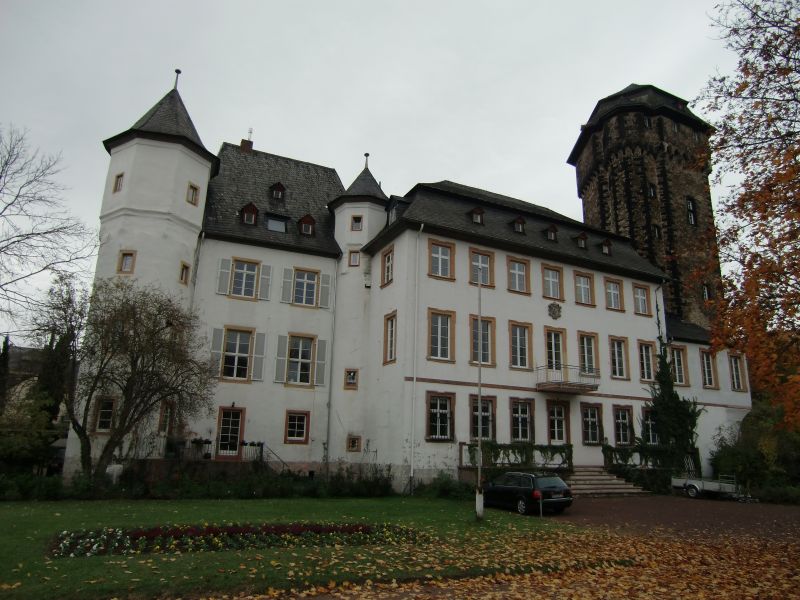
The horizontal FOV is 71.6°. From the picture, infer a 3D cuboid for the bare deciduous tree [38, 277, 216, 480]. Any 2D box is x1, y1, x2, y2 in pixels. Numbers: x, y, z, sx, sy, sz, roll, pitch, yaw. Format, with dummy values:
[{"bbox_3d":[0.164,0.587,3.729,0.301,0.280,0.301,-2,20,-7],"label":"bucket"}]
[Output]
[{"bbox_3d":[-11.990,3.545,24.378,7.000,9.025,6.600,8,-16,-25],"label":"bare deciduous tree"}]

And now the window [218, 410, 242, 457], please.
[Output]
[{"bbox_3d":[-8.892,6.955,29.133,1.001,2.381,0.180,9,-16,-27],"label":"window"}]

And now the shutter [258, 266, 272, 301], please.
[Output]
[{"bbox_3d":[-7.189,-0.925,29.667,0.560,1.925,0.070,8,-15,-25],"label":"shutter"}]

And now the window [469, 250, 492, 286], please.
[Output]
[{"bbox_3d":[4.449,-1.717,30.261,1.392,1.808,0.180,9,-16,-27],"label":"window"}]

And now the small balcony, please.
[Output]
[{"bbox_3d":[8.877,4.301,29.730,2.750,1.220,1.500,9,-15,-25],"label":"small balcony"}]

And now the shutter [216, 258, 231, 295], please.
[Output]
[{"bbox_3d":[-10.447,-1.374,33.020,0.683,2.193,0.080,8,-16,-23],"label":"shutter"}]

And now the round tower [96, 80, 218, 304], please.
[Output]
[{"bbox_3d":[-14.058,-1.840,31.176,6.200,23.124,6.200,5,-15,-14],"label":"round tower"}]

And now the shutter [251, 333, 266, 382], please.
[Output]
[{"bbox_3d":[-7.944,3.207,31.368,0.595,2.690,0.070,8,-15,-25],"label":"shutter"}]

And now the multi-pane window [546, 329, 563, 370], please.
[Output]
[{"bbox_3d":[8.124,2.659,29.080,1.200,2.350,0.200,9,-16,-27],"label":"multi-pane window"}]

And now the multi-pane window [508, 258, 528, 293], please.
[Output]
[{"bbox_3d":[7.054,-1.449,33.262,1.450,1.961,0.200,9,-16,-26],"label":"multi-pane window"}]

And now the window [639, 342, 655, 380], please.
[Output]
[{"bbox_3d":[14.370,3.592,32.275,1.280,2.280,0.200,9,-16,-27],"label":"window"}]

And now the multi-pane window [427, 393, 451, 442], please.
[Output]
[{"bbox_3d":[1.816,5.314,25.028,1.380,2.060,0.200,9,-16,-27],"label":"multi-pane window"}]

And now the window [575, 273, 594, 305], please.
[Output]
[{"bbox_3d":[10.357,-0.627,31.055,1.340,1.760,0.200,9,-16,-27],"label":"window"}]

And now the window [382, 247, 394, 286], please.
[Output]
[{"bbox_3d":[-0.579,-1.661,27.627,0.200,1.820,1.150,9,-16,-27],"label":"window"}]

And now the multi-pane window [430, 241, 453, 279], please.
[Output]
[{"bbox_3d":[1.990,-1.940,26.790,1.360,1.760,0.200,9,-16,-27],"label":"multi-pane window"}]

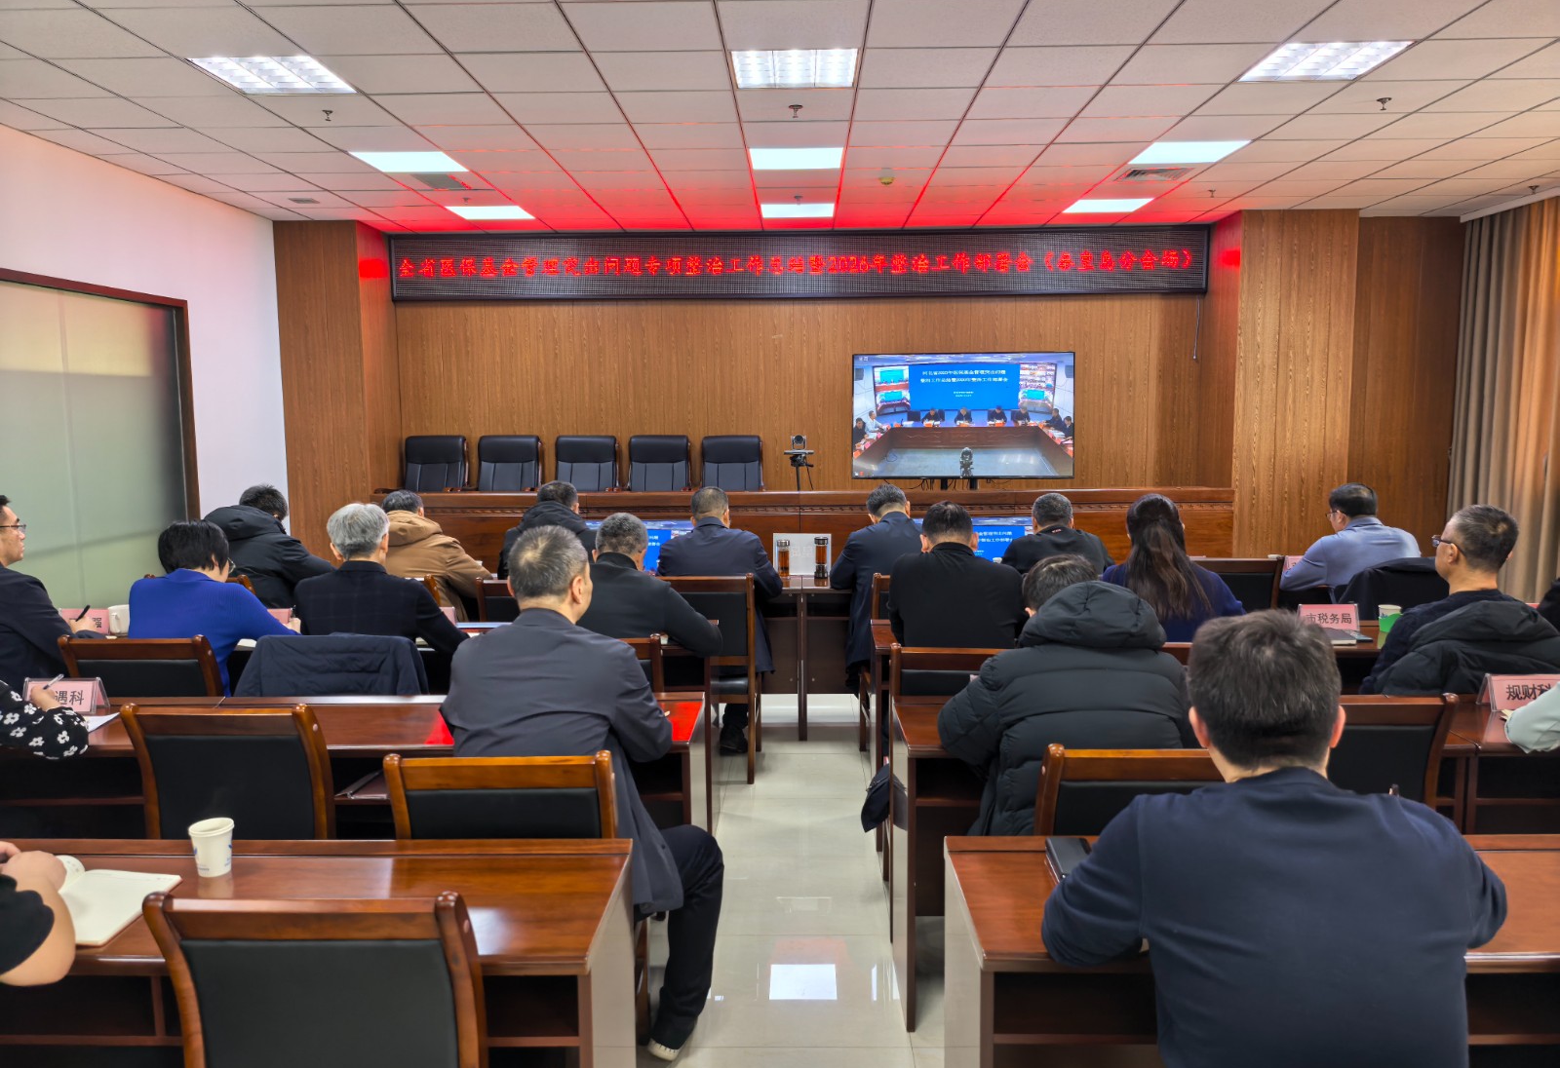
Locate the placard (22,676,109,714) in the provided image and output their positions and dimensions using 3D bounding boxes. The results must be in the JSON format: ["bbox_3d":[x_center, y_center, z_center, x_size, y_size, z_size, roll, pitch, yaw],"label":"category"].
[{"bbox_3d":[-2.070,0.464,3.120,0.207,0.092,0.092,0,6,1],"label":"placard"}]

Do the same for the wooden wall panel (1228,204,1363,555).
[{"bbox_3d":[4.188,-0.999,8.879,0.940,3.227,0.100,0,6,1],"label":"wooden wall panel"}]

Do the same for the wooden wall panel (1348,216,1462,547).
[{"bbox_3d":[5.204,-1.024,9.120,0.828,3.175,0.050,0,6,1],"label":"wooden wall panel"}]

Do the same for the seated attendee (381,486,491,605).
[{"bbox_3d":[-1.681,0.430,5.108,0.580,1.278,0.750,1,7,9],"label":"seated attendee"}]

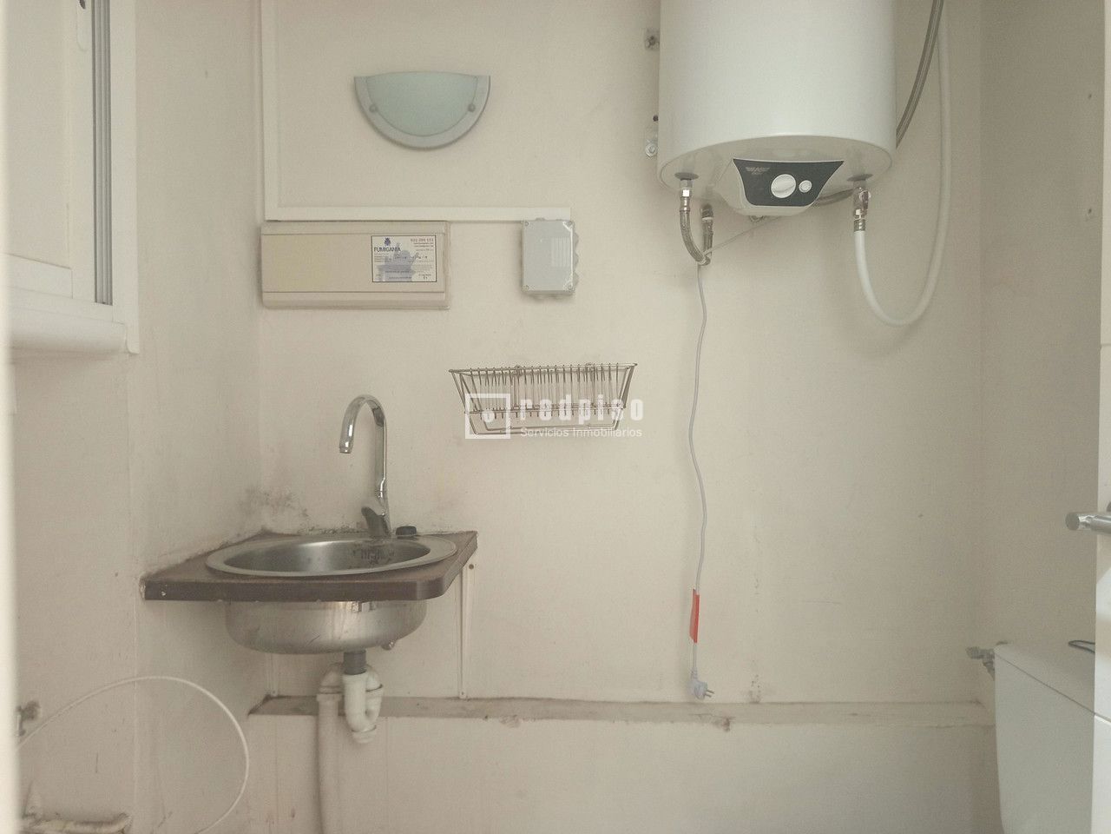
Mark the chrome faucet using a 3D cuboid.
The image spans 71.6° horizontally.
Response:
[{"bbox_3d":[-0.408,0.106,1.627,0.055,0.307,0.190,1,1,17],"label":"chrome faucet"}]

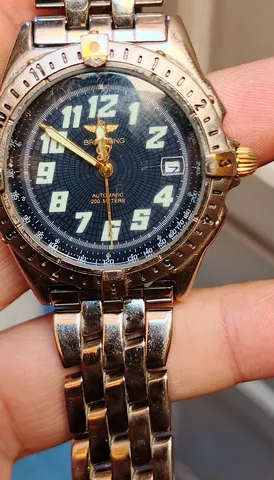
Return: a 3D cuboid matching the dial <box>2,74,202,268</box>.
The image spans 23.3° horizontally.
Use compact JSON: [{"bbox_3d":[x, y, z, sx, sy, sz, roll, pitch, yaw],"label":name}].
[{"bbox_3d":[-0.005,-0.011,0.107,0.032,0.032,0.003,-4,12,2],"label":"dial"}]

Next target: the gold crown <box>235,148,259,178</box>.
[{"bbox_3d":[0.018,-0.012,0.107,0.004,0.005,0.005,-4,12,2],"label":"gold crown"}]

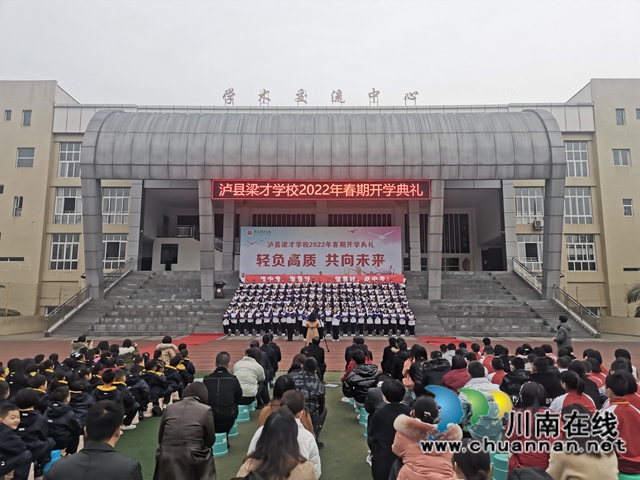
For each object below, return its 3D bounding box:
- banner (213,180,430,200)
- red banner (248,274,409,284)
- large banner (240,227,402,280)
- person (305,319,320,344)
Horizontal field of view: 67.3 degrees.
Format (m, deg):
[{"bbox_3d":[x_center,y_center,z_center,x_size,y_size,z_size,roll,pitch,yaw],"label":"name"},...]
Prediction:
[{"bbox_3d":[0.109,-3.404,32.860,14.943,1.400,0.200,0,-8,0],"label":"banner"},{"bbox_3d":[0.343,2.717,32.935,10.894,0.636,0.100,0,-8,0],"label":"red banner"},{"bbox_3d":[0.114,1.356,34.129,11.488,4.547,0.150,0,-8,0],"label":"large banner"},{"bbox_3d":[-0.253,3.411,17.399,0.507,1.548,0.380,0,-8,0],"label":"person"}]

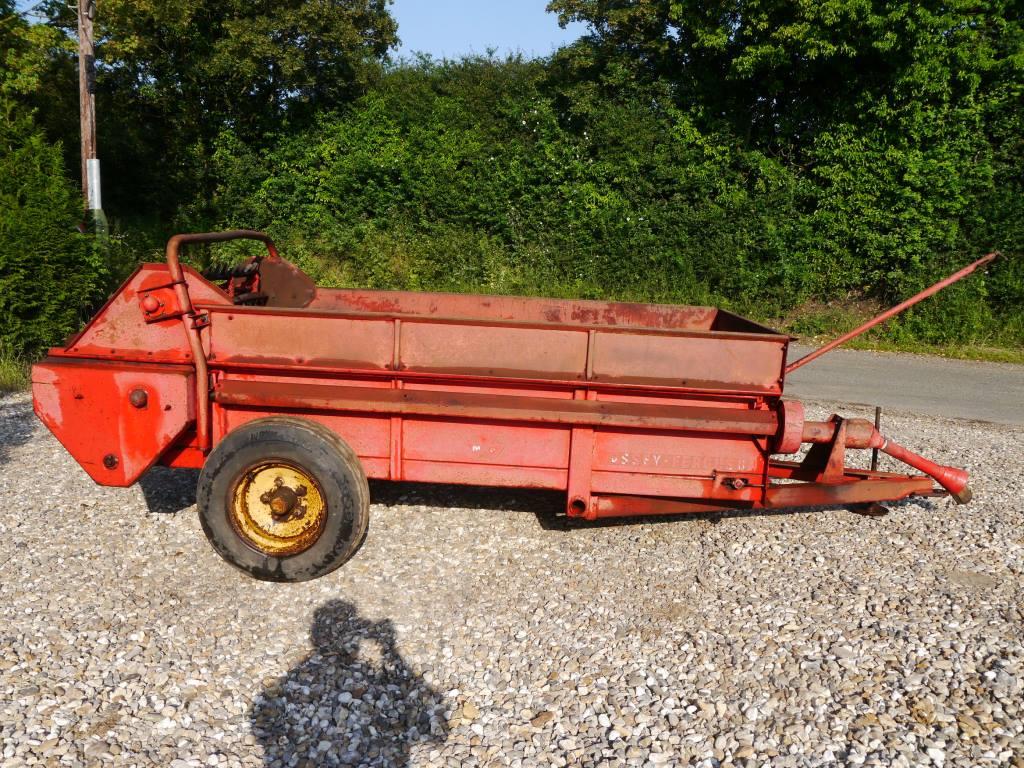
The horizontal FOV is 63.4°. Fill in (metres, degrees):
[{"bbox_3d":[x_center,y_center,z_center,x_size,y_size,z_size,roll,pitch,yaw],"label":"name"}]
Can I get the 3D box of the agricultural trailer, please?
[{"bbox_3d":[0.185,0.012,4.339,4.620,1.520,1.470,2,11,0],"label":"agricultural trailer"}]

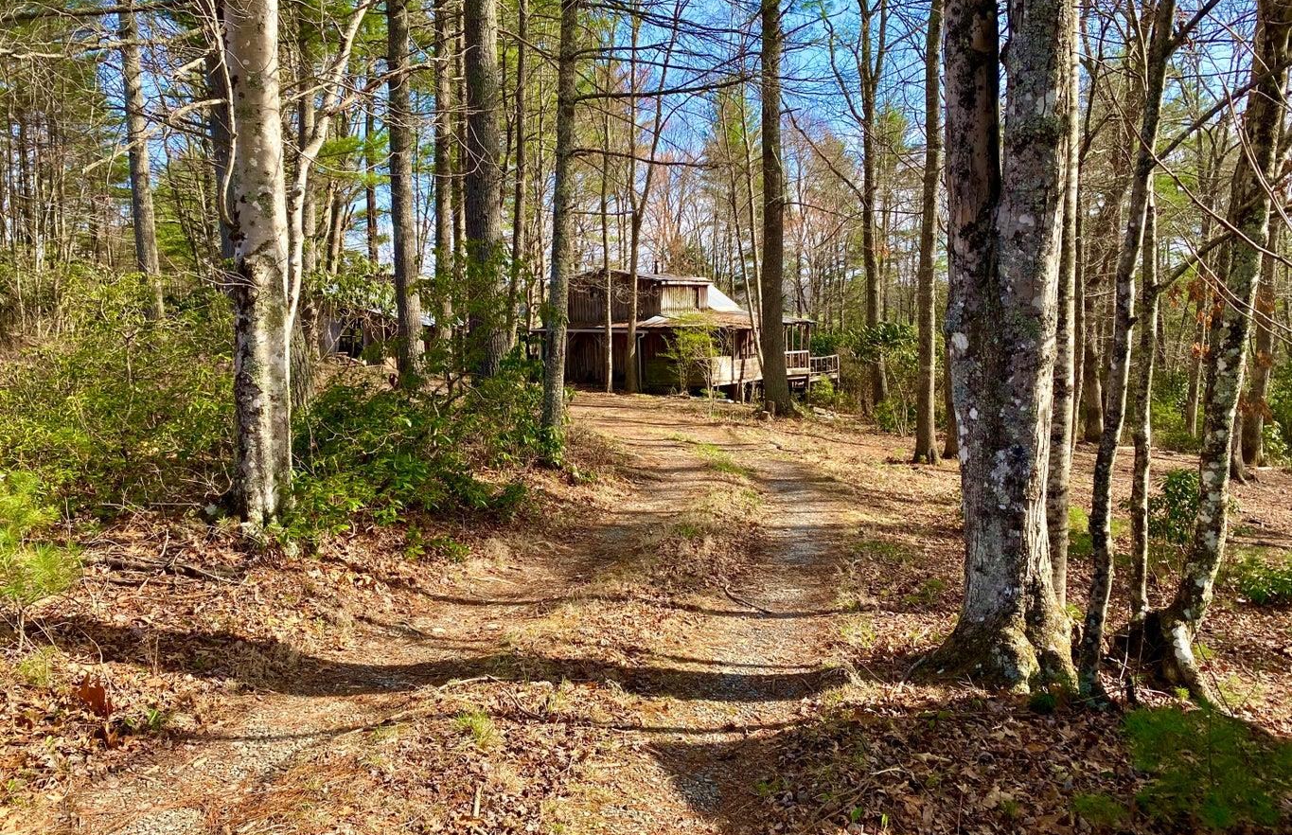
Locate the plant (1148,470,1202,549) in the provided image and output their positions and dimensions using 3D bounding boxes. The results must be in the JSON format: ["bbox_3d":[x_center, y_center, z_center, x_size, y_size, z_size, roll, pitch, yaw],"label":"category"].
[{"bbox_3d":[3.702,0.641,6.800,0.340,0.530,0.320,0,6,0],"label":"plant"}]

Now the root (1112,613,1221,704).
[{"bbox_3d":[2.246,1.037,4.200,0.440,0.350,0.370,0,6,0],"label":"root"}]

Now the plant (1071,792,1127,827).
[{"bbox_3d":[1.424,1.232,3.050,0.165,0.085,0.140,0,6,0],"label":"plant"}]

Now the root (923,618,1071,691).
[{"bbox_3d":[1.579,1.072,4.400,0.640,0.270,0.500,0,6,0],"label":"root"}]

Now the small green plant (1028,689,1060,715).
[{"bbox_3d":[1.599,1.144,3.900,0.120,0.085,0.100,0,6,0],"label":"small green plant"}]

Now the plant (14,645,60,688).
[{"bbox_3d":[-2.664,1.089,4.250,0.180,0.160,0.140,0,6,0],"label":"plant"}]

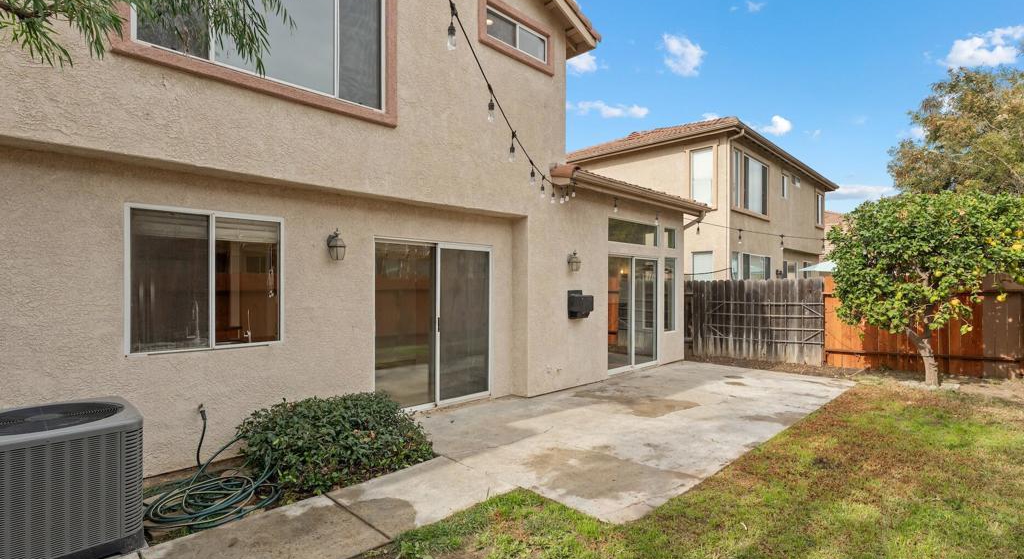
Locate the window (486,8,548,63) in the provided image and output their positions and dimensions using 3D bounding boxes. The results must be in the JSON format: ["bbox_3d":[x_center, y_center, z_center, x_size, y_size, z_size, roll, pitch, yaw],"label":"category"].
[{"bbox_3d":[0.087,-3.393,6.395,1.207,0.400,0.100,1,0,-44],"label":"window"}]

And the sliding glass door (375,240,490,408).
[{"bbox_3d":[-0.974,0.586,5.931,1.820,2.147,0.120,1,0,-44],"label":"sliding glass door"}]

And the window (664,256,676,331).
[{"bbox_3d":[3.236,0.316,9.417,0.500,1.494,0.100,1,0,-44],"label":"window"}]

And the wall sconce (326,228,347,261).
[{"bbox_3d":[-1.879,-0.363,4.839,0.170,0.335,0.250,1,0,-44],"label":"wall sconce"}]

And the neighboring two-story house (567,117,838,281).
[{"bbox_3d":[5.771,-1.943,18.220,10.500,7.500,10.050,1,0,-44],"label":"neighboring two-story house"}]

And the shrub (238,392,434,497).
[{"bbox_3d":[-1.597,1.370,4.331,1.600,0.645,1.230,1,0,-44],"label":"shrub"}]

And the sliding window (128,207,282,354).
[{"bbox_3d":[-2.767,0.009,4.189,1.213,1.249,0.100,1,0,-44],"label":"sliding window"}]

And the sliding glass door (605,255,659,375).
[{"bbox_3d":[2.242,0.624,8.479,1.770,2.080,0.120,1,0,-44],"label":"sliding glass door"}]

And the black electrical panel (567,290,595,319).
[{"bbox_3d":[1.096,0.393,7.147,0.360,0.440,0.240,1,0,-44],"label":"black electrical panel"}]

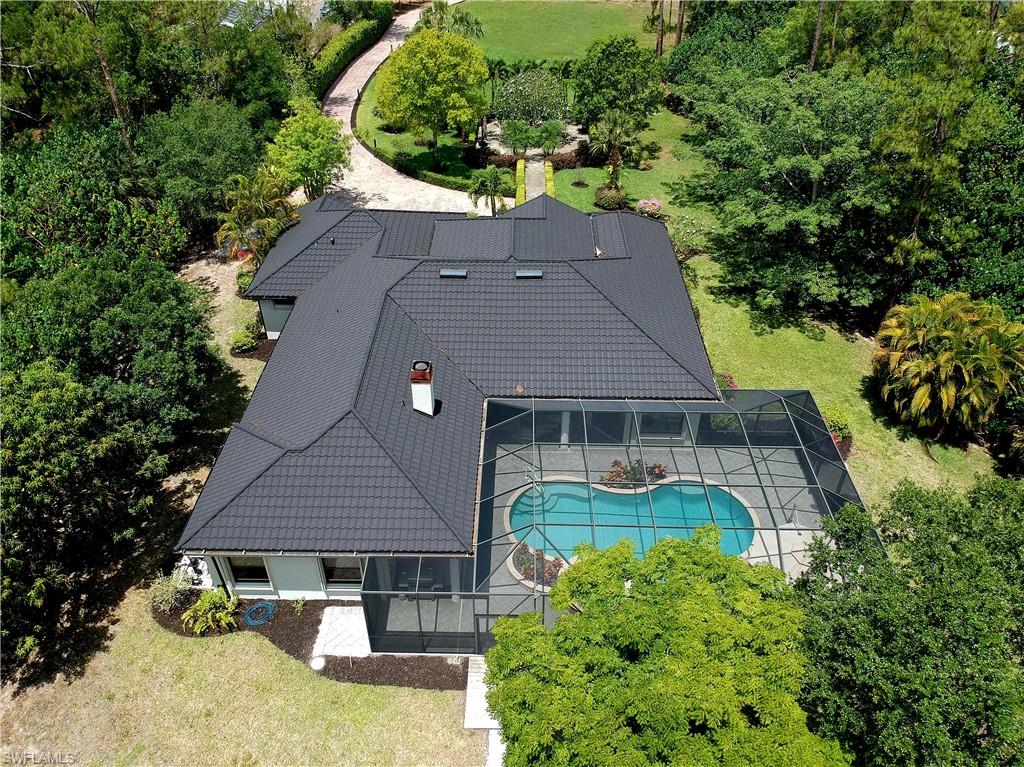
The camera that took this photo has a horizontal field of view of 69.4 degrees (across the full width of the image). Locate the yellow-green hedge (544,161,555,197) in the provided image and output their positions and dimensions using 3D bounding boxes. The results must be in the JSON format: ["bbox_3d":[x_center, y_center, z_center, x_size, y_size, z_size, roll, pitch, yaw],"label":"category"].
[{"bbox_3d":[2.855,-15.300,56.367,0.620,0.660,7.400,1,38,1],"label":"yellow-green hedge"}]

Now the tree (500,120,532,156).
[{"bbox_3d":[0.370,-19.950,60.300,2.600,3.000,2.600,1,38,1],"label":"tree"}]

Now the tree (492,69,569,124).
[{"bbox_3d":[1.730,-25.300,65.700,6.500,4.700,6.500,1,38,1],"label":"tree"}]

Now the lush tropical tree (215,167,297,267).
[{"bbox_3d":[-16.600,-11.450,48.100,5.000,5.100,5.000,1,38,1],"label":"lush tropical tree"}]

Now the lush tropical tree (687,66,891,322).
[{"bbox_3d":[13.725,-9.279,37.275,9.300,11.300,9.300,1,39,1],"label":"lush tropical tree"}]

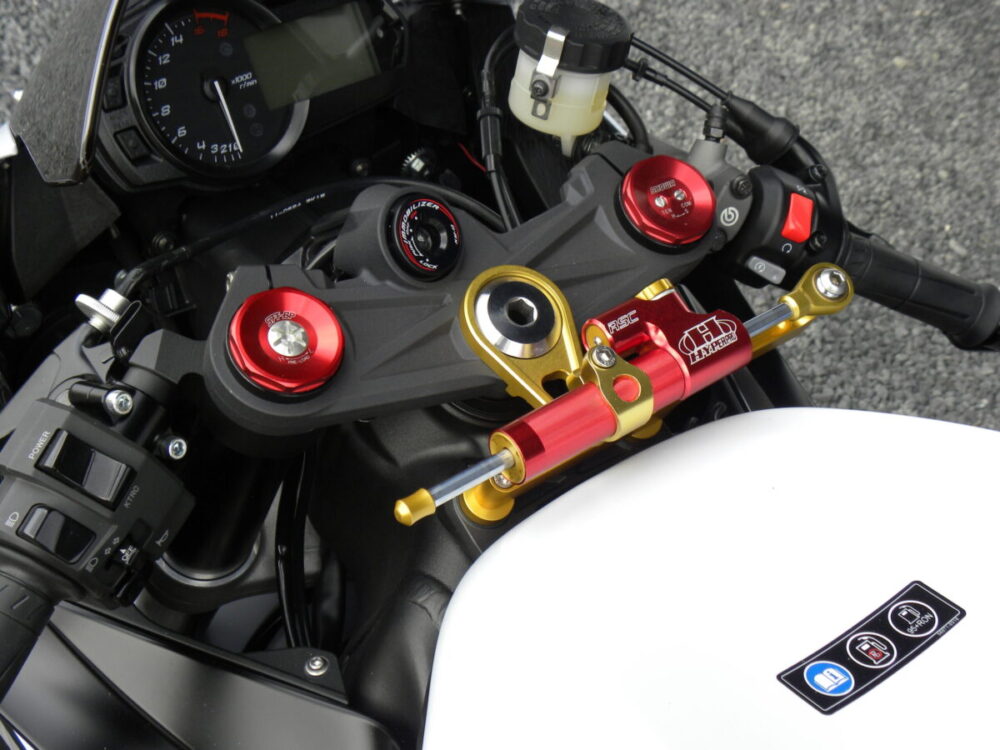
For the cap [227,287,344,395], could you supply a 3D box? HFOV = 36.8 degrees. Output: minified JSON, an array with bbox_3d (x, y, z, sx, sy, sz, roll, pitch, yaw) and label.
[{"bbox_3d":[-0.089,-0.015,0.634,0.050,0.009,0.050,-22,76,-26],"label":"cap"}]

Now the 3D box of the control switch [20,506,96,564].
[{"bbox_3d":[-0.179,0.065,0.606,0.026,0.010,0.015,32,72,-14],"label":"control switch"}]

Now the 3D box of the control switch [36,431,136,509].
[{"bbox_3d":[-0.169,0.039,0.613,0.035,0.011,0.018,32,72,-12],"label":"control switch"}]

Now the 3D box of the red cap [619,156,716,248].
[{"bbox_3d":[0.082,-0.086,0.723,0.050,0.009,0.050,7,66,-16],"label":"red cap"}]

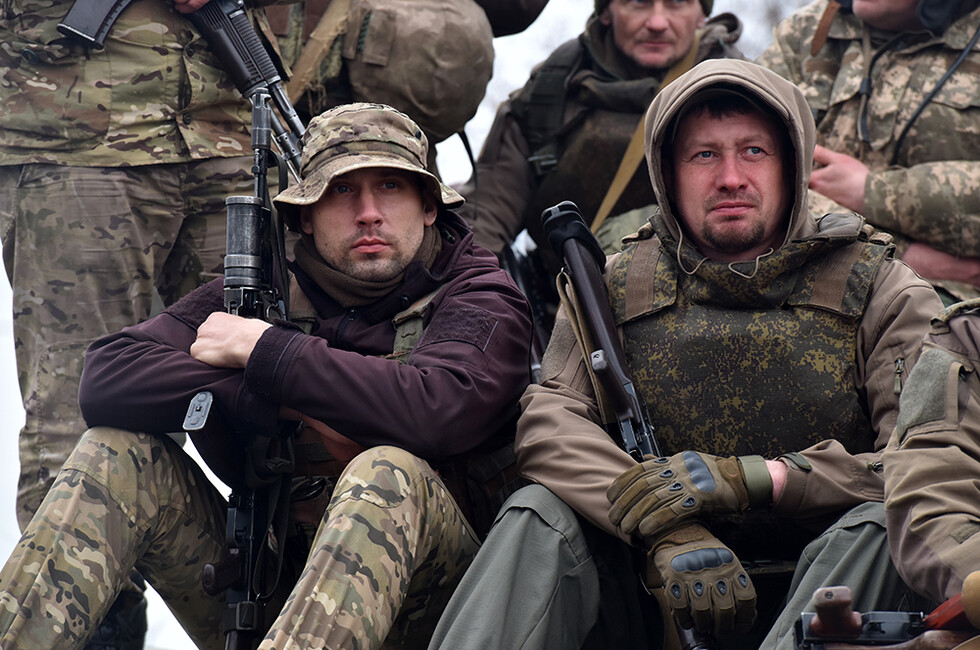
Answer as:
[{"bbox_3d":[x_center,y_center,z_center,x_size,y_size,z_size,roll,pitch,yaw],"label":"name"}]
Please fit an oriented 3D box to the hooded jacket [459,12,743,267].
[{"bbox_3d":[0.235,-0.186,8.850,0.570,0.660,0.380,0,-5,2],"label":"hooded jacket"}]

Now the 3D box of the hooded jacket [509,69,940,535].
[{"bbox_3d":[0.307,0.013,6.950,0.560,0.710,0.450,0,-5,6],"label":"hooded jacket"}]

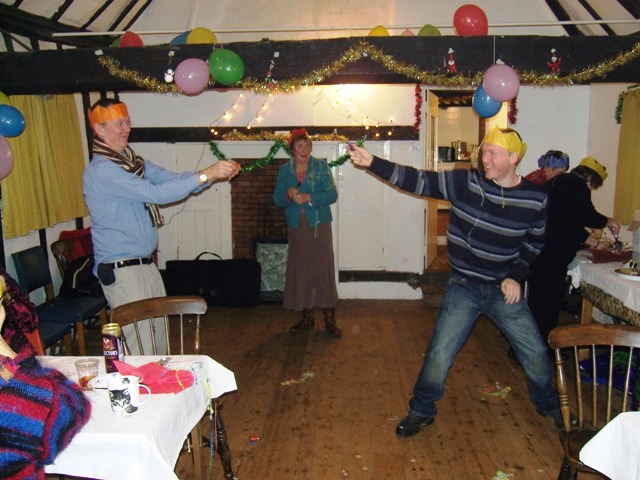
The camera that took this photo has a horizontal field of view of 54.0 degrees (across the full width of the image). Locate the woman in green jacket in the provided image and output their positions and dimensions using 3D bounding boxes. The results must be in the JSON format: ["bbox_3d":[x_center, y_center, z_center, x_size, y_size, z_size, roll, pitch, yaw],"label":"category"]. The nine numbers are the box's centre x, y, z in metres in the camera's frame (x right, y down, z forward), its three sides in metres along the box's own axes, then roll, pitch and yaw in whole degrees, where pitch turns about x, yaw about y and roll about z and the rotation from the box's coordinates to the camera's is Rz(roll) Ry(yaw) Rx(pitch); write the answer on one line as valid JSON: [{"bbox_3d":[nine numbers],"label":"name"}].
[{"bbox_3d":[-0.093,-0.068,5.085,0.530,1.670,0.420,1,9,9],"label":"woman in green jacket"}]

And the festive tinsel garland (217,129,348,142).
[{"bbox_3d":[-0.362,-0.994,6.068,1.280,0.130,0.130,0,9,2],"label":"festive tinsel garland"}]

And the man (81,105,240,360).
[{"bbox_3d":[-0.775,0.167,3.120,0.750,1.730,0.500,3,8,20],"label":"man"}]

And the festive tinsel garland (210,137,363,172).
[{"bbox_3d":[-0.322,-0.816,6.033,1.470,0.350,0.100,0,9,2],"label":"festive tinsel garland"}]

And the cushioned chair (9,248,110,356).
[{"bbox_3d":[-1.746,0.487,4.282,0.480,0.860,0.410,0,9,2],"label":"cushioned chair"}]

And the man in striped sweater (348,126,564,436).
[{"bbox_3d":[0.740,0.207,3.250,1.180,1.600,0.540,1,8,12],"label":"man in striped sweater"}]

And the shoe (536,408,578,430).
[{"bbox_3d":[1.332,0.948,3.459,0.110,0.110,0.285,-5,10,-26],"label":"shoe"}]

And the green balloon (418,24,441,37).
[{"bbox_3d":[0.801,-1.471,4.600,0.180,0.210,0.180,0,8,0],"label":"green balloon"}]

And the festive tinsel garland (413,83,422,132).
[{"bbox_3d":[0.946,-1.305,6.100,0.085,0.520,0.080,0,8,0],"label":"festive tinsel garland"}]

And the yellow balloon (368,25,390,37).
[{"bbox_3d":[0.435,-1.471,4.600,0.180,0.210,0.180,0,8,0],"label":"yellow balloon"}]

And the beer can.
[{"bbox_3d":[-0.702,0.375,2.127,0.066,0.168,0.066,-1,9,0],"label":"beer can"}]

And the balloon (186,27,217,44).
[{"bbox_3d":[-0.882,-1.469,4.700,0.230,0.250,0.230,0,8,0],"label":"balloon"}]

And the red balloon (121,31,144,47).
[{"bbox_3d":[-1.402,-1.454,4.700,0.190,0.230,0.190,0,8,0],"label":"red balloon"}]

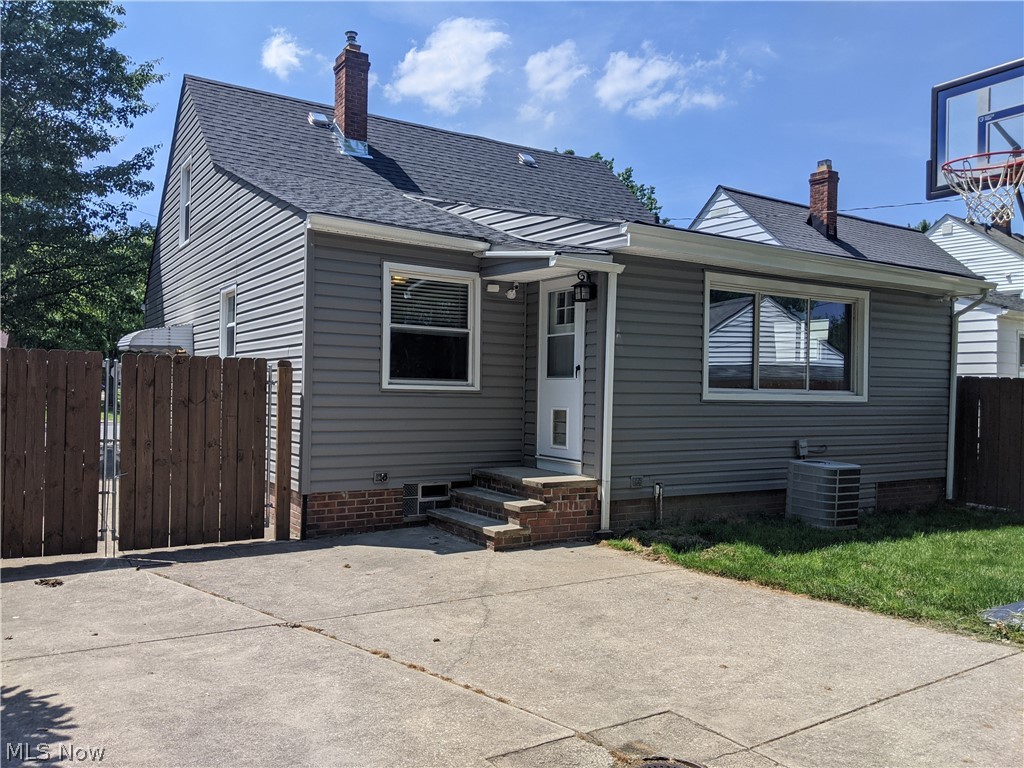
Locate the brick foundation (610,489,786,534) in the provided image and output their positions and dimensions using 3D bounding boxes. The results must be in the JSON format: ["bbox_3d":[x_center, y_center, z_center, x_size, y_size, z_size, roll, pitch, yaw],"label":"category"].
[{"bbox_3d":[2.124,1.422,9.061,2.691,0.385,0.210,1,-1,-30],"label":"brick foundation"}]

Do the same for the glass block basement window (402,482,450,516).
[{"bbox_3d":[-0.950,1.273,8.812,0.594,0.290,0.110,1,-1,-34],"label":"glass block basement window"}]

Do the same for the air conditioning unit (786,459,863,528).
[{"bbox_3d":[3.640,1.276,9.290,0.550,0.670,0.640,1,-1,-33],"label":"air conditioning unit"}]

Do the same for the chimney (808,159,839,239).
[{"bbox_3d":[8.272,-4.862,21.181,0.480,2.150,0.610,1,-1,-33],"label":"chimney"}]

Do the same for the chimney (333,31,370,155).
[{"bbox_3d":[-2.850,-5.116,14.123,0.500,2.260,0.590,1,-1,-33],"label":"chimney"}]

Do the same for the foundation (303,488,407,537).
[{"bbox_3d":[-1.677,1.334,8.394,1.114,0.445,0.210,1,-1,-34],"label":"foundation"}]

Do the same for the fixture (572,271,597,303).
[{"bbox_3d":[0.765,-1.031,8.420,0.220,0.325,0.185,1,-1,-33],"label":"fixture"}]

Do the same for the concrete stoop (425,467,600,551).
[{"bbox_3d":[-0.021,1.300,8.549,1.310,0.620,1.430,1,-1,-33],"label":"concrete stoop"}]

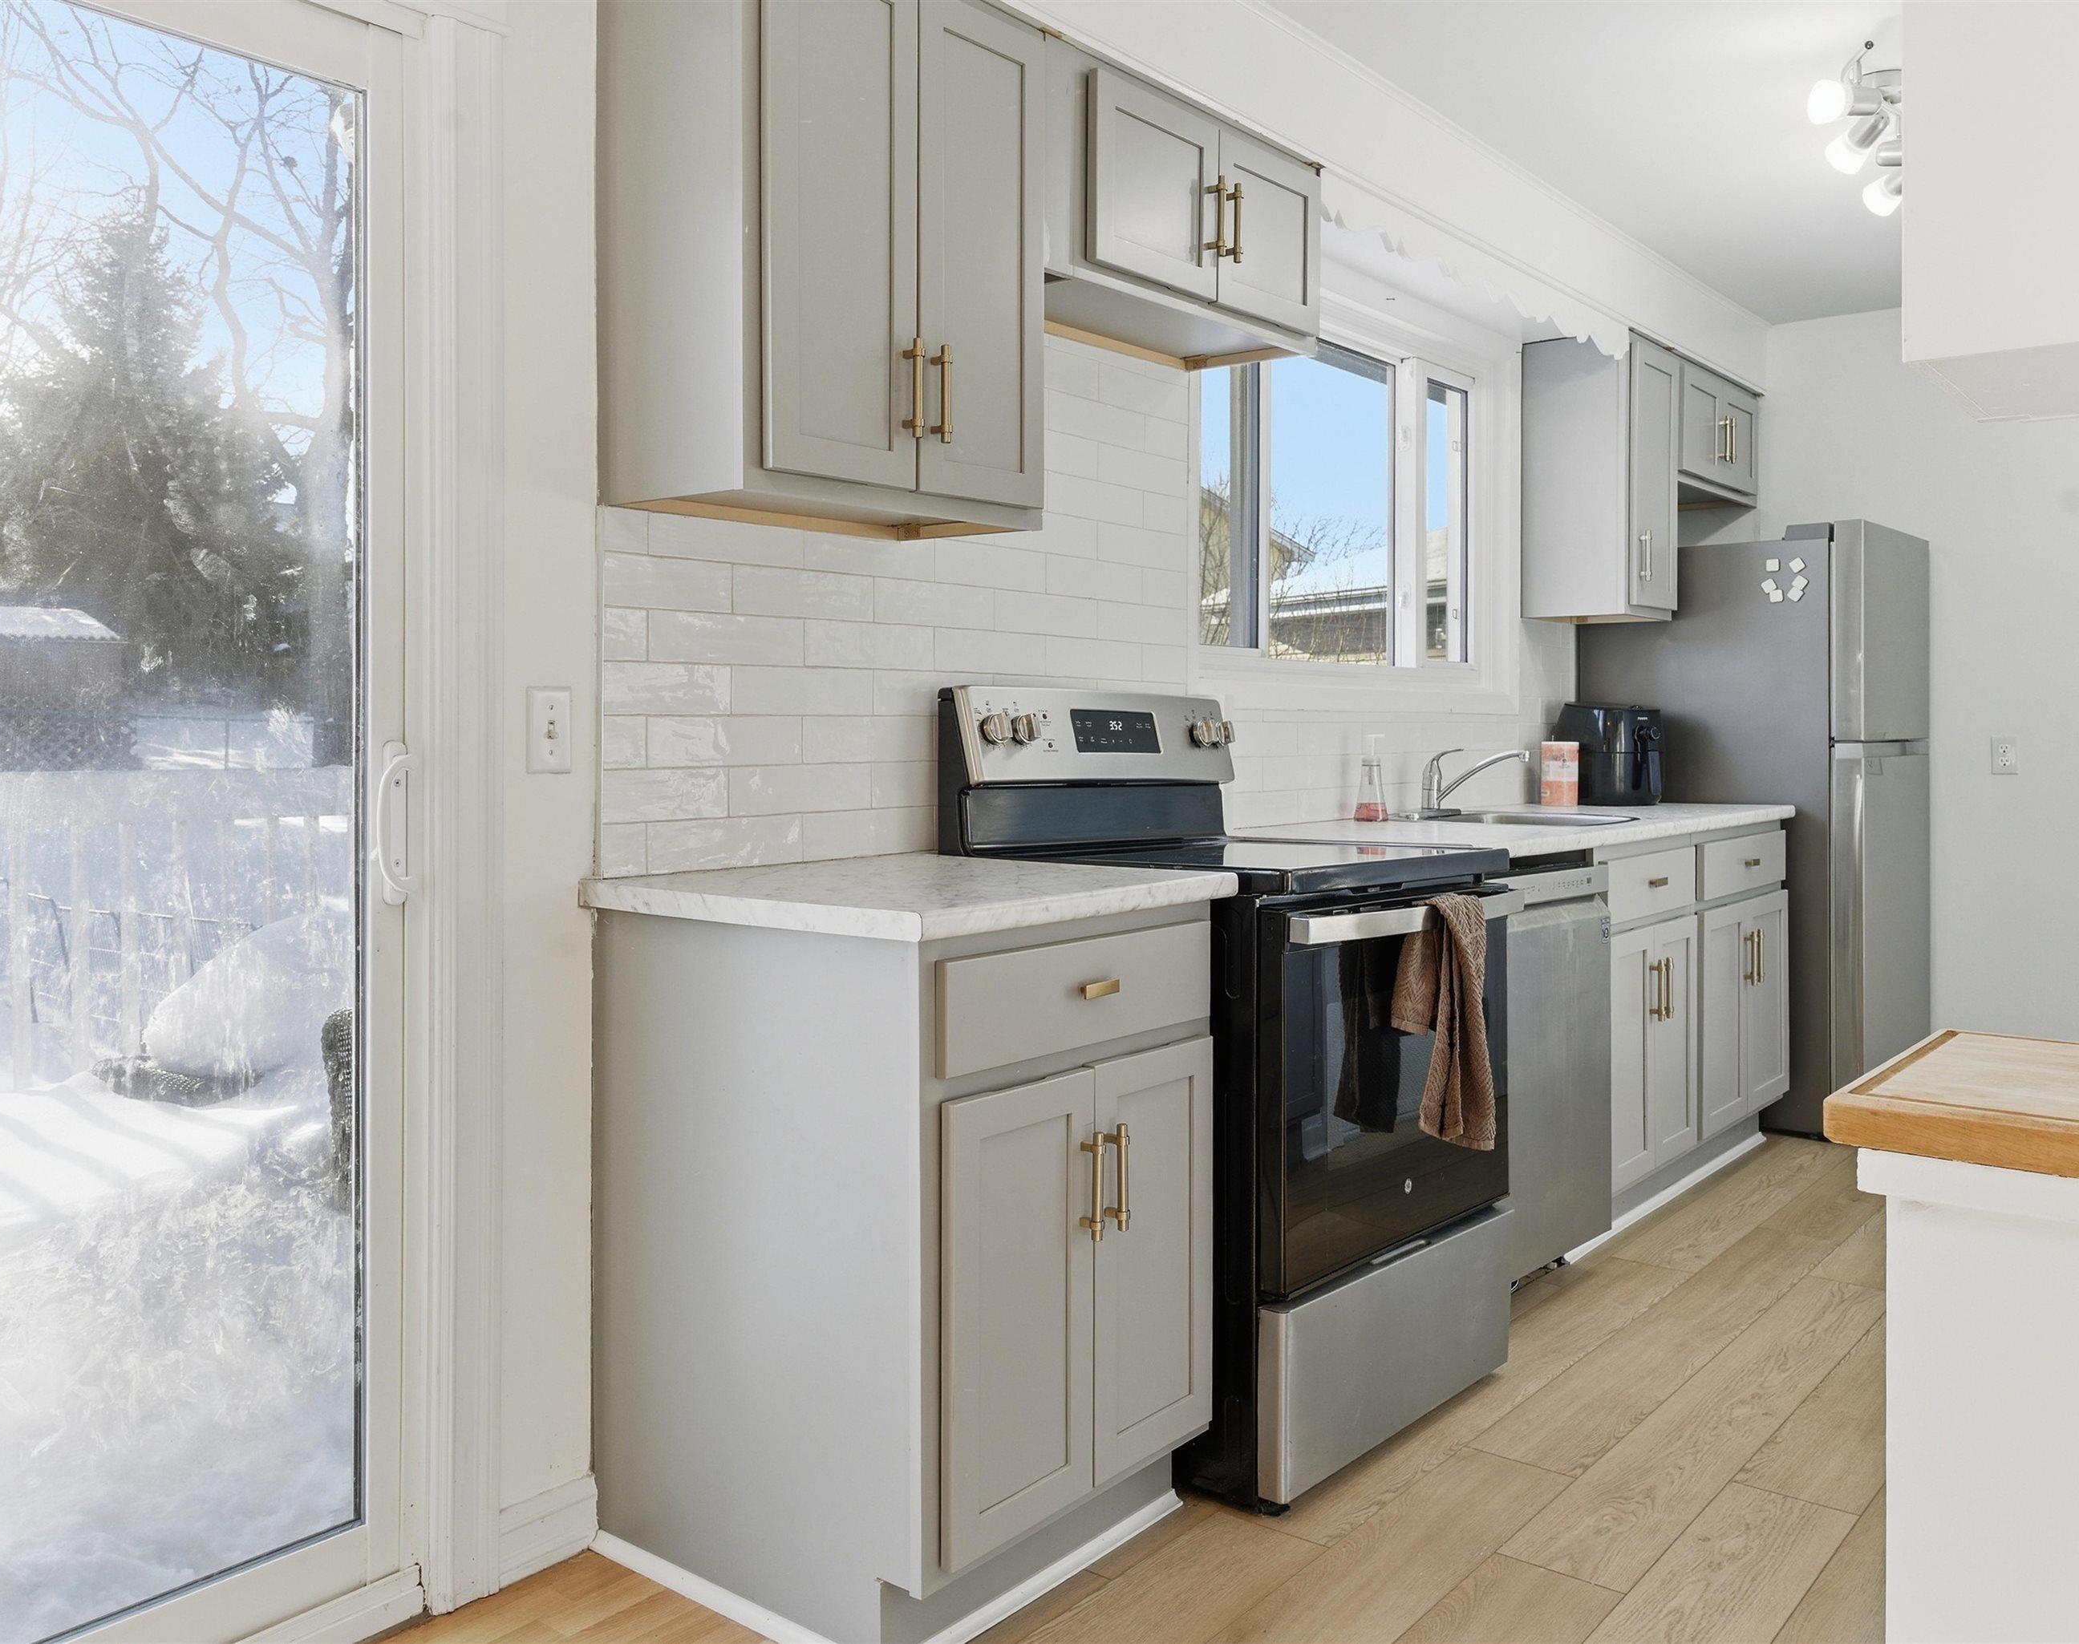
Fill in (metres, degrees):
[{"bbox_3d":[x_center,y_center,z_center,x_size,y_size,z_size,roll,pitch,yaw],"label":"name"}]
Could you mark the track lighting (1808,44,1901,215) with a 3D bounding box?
[{"bbox_3d":[1.737,-1.383,3.243,0.220,0.200,0.650,2,4,40],"label":"track lighting"}]

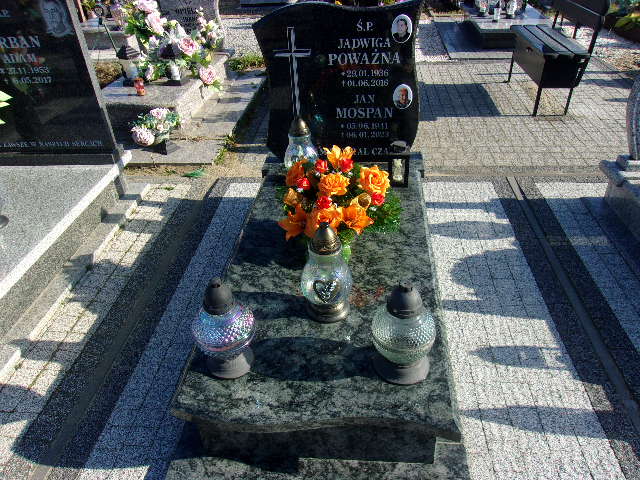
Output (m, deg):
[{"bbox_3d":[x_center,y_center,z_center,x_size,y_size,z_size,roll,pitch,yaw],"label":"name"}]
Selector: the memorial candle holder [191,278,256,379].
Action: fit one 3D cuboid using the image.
[{"bbox_3d":[-0.286,0.249,1.486,0.190,0.312,0.190,1,34,5],"label":"memorial candle holder"}]

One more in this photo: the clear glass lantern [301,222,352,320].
[{"bbox_3d":[0.021,0.100,1.657,0.167,0.345,0.167,-2,34,1],"label":"clear glass lantern"}]

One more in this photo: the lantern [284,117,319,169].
[{"bbox_3d":[-0.083,-0.413,2.416,0.167,0.360,0.167,1,34,5],"label":"lantern"}]

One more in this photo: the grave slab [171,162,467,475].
[{"bbox_3d":[0.053,0.215,2.100,0.860,0.342,1.600,1,34,5],"label":"grave slab"}]

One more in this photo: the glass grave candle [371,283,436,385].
[{"bbox_3d":[0.243,0.253,1.444,0.188,0.310,0.188,1,34,5],"label":"glass grave candle"}]

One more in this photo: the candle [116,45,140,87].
[{"bbox_3d":[-1.645,-1.484,4.240,0.168,0.315,0.168,1,34,5],"label":"candle"}]

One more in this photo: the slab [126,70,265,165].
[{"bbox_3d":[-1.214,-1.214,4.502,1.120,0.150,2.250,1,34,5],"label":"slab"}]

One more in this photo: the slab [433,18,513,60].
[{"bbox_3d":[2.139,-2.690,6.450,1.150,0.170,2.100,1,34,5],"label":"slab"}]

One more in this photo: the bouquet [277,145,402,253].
[{"bbox_3d":[0.083,-0.151,1.996,0.470,0.380,0.420,1,34,5],"label":"bouquet"}]

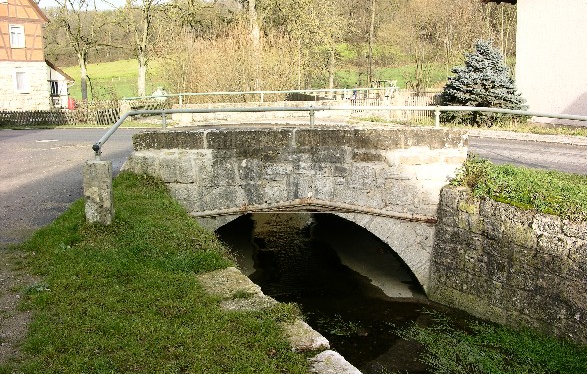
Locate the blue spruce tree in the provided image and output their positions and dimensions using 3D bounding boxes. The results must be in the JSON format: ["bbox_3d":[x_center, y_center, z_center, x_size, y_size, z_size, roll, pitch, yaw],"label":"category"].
[{"bbox_3d":[6.008,-3.289,19.300,2.650,2.720,2.650,-1,10,0],"label":"blue spruce tree"}]

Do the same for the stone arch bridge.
[{"bbox_3d":[-0.083,-0.140,12.729,5.400,2.650,6.300,-2,10,-3],"label":"stone arch bridge"}]

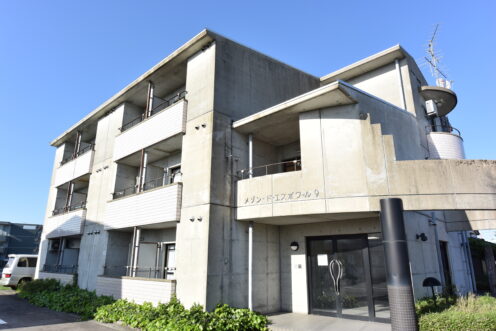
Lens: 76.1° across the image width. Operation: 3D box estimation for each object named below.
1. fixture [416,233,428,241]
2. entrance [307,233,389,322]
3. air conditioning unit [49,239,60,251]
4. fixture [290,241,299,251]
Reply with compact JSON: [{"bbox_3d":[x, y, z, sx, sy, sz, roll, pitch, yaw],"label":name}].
[{"bbox_3d":[5.183,2.119,9.401,0.300,0.240,0.180,-15,-22,41],"label":"fixture"},{"bbox_3d":[2.560,2.982,8.624,2.200,2.160,0.120,-15,-22,41],"label":"entrance"},{"bbox_3d":[-10.210,4.275,17.028,0.290,0.550,0.780,-15,-22,41],"label":"air conditioning unit"},{"bbox_3d":[1.429,2.464,9.703,0.265,0.265,0.120,-15,-22,41],"label":"fixture"}]

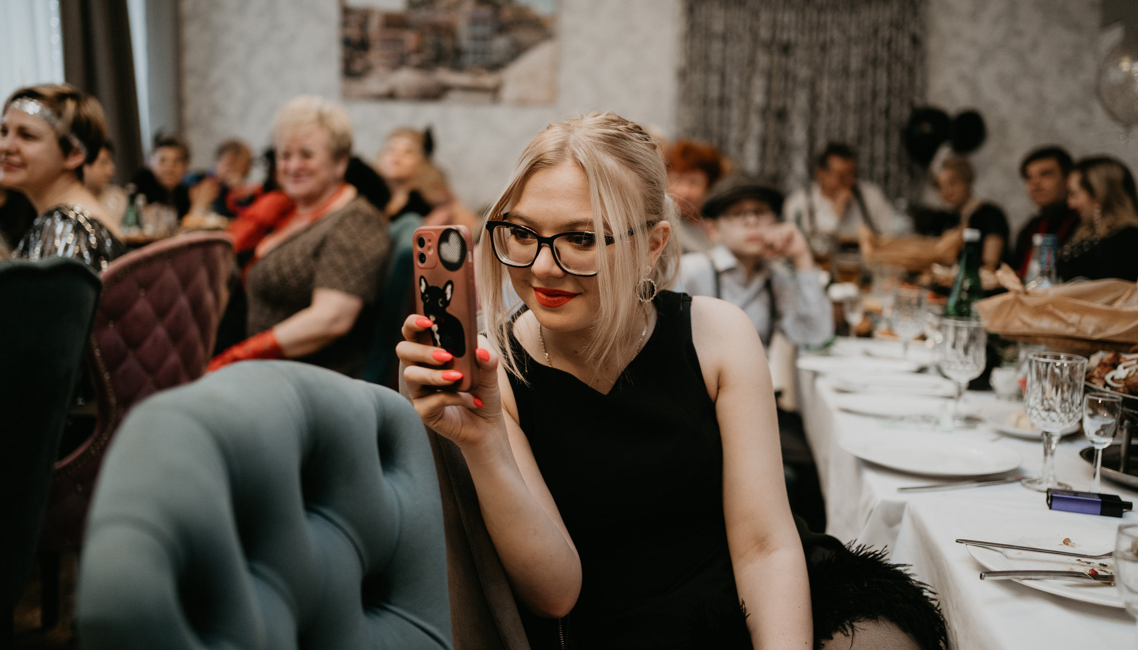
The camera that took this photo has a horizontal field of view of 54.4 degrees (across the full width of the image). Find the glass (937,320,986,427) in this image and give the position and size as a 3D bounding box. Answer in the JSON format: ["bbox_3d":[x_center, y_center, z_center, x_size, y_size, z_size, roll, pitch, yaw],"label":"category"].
[{"bbox_3d":[0.663,0.080,1.866,0.083,0.178,0.083,1,8,0],"label":"glass"}]

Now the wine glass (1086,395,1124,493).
[{"bbox_3d":[0.714,0.161,1.490,0.053,0.131,0.053,1,8,0],"label":"wine glass"}]

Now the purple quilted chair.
[{"bbox_3d":[-1.107,0.290,2.493,0.620,1.000,0.560,4,9,16],"label":"purple quilted chair"}]

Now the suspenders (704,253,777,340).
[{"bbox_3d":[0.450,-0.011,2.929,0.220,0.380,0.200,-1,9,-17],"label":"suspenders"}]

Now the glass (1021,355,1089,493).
[{"bbox_3d":[0.660,0.133,1.511,0.083,0.178,0.083,1,8,0],"label":"glass"}]

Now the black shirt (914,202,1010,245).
[{"bbox_3d":[1.650,-0.280,4.660,0.430,0.500,0.280,6,10,30],"label":"black shirt"}]

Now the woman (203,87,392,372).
[{"bbox_3d":[-0.753,0.112,2.728,0.700,1.300,0.520,-4,10,-30],"label":"woman"}]

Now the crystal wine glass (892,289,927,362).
[{"bbox_3d":[0.788,-0.019,2.558,0.083,0.176,0.083,1,8,0],"label":"crystal wine glass"}]

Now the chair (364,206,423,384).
[{"bbox_3d":[-0.665,0.227,2.917,0.620,1.020,0.560,0,8,-6],"label":"chair"}]

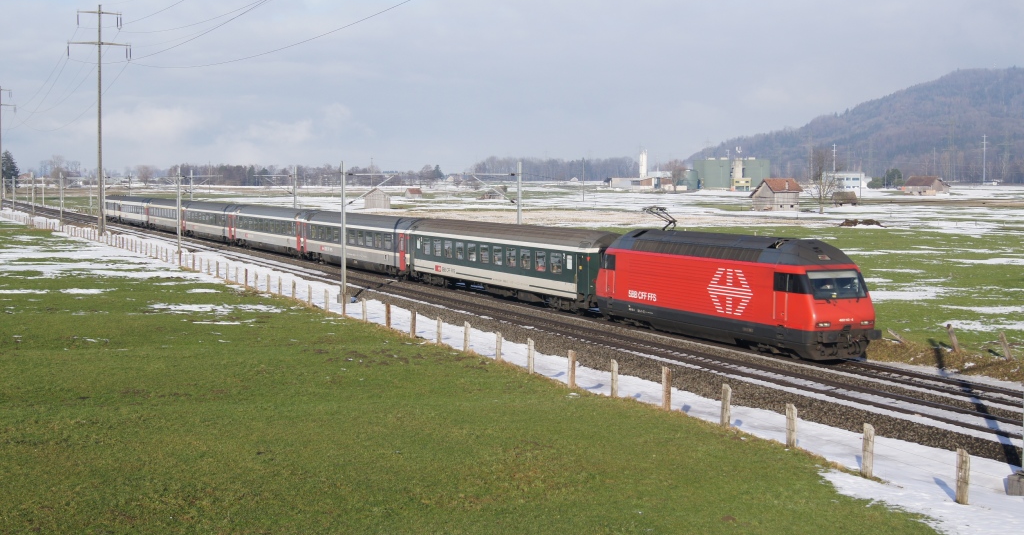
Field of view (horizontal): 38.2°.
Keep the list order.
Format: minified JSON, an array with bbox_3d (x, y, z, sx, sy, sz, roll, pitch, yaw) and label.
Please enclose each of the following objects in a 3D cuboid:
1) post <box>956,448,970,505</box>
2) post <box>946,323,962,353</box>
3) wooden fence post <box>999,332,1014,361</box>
[{"bbox_3d":[9.803,4.537,32.143,0.200,1.209,0.220,-1,4,-22],"label":"post"},{"bbox_3d":[18.609,3.010,62.256,0.180,1.240,0.220,-16,0,-23],"label":"post"},{"bbox_3d":[17.980,2.870,53.930,0.190,1.060,0.190,-13,3,-22],"label":"wooden fence post"}]

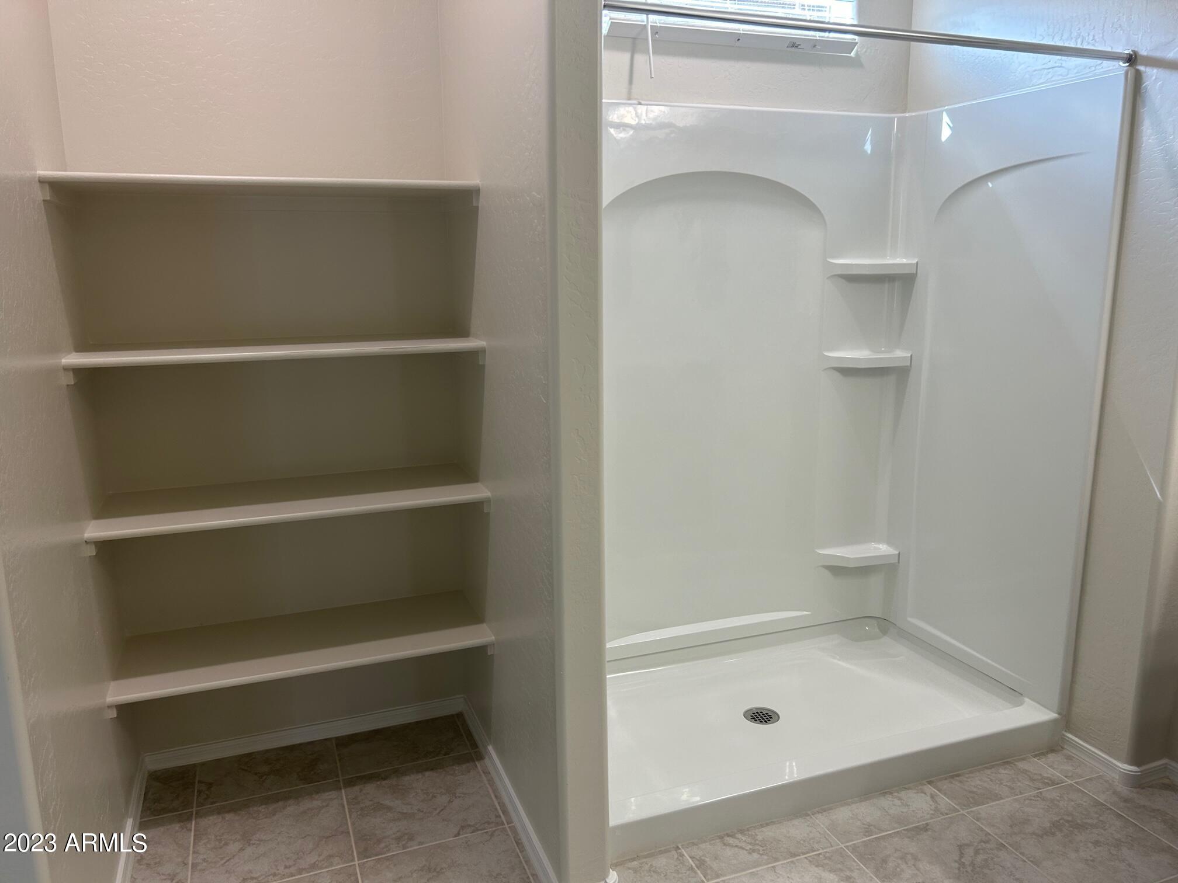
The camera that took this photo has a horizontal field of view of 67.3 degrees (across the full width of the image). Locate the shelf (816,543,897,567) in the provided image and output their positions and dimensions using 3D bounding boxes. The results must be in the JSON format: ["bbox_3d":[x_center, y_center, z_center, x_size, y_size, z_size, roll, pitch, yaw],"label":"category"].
[{"bbox_3d":[1.018,0.438,3.357,0.298,0.051,0.128,-5,12,-20],"label":"shelf"}]

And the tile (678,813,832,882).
[{"bbox_3d":[0.445,1.051,2.287,0.390,0.010,0.143,-5,12,-20],"label":"tile"}]

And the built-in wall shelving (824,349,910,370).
[{"bbox_3d":[1.010,-0.298,3.208,0.300,0.052,0.128,-5,12,-20],"label":"built-in wall shelving"}]

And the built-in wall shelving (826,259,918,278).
[{"bbox_3d":[1.007,-0.623,3.142,0.300,0.054,0.128,-5,12,-20],"label":"built-in wall shelving"}]

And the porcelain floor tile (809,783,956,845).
[{"bbox_3d":[0.814,1.020,2.422,0.390,0.010,0.143,-5,12,-20],"label":"porcelain floor tile"}]

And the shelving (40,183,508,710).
[{"bbox_3d":[-0.810,-0.024,2.428,0.987,1.306,0.406,-5,12,-20],"label":"shelving"}]

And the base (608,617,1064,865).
[{"bbox_3d":[0.582,0.871,2.871,1.528,0.109,0.896,-5,12,-20],"label":"base"}]

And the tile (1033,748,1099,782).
[{"bbox_3d":[1.424,0.969,2.646,0.118,0.010,0.141,-5,12,-20],"label":"tile"}]

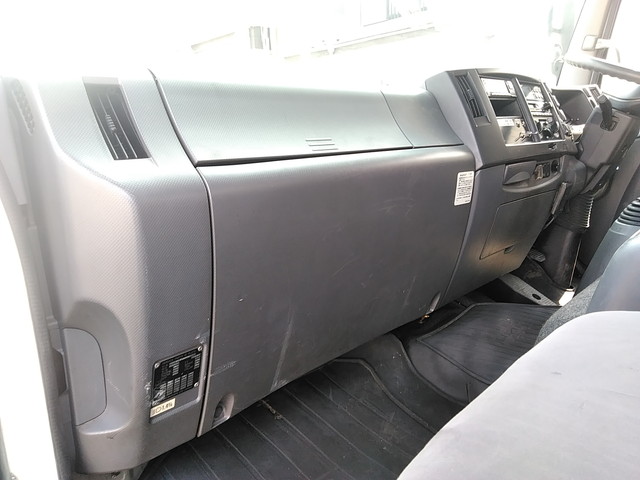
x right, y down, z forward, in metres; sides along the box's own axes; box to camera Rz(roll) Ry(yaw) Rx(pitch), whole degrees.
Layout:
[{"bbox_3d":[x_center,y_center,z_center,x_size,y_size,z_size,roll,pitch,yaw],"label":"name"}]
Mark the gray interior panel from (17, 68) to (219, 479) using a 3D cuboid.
[{"bbox_3d":[-0.252,0.043,0.621,0.191,0.480,0.152,27,28,38],"label":"gray interior panel"}]

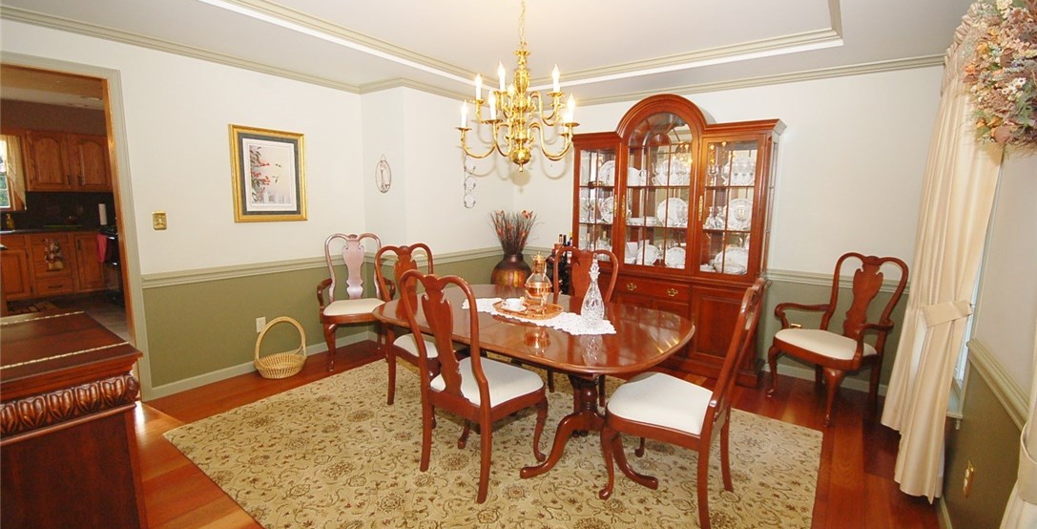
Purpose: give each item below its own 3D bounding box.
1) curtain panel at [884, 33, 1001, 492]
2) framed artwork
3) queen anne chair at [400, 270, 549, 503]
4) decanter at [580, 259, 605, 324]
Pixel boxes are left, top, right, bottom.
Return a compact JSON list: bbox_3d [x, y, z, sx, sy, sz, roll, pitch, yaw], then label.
[{"bbox_3d":[2.194,0.004,2.240,0.220,2.120,0.900,9,12,37],"label":"curtain panel"},{"bbox_3d":[-1.917,-0.685,3.360,0.030,0.700,0.540,8,12,37],"label":"framed artwork"},{"bbox_3d":[-0.210,0.550,2.228,0.530,1.090,0.590,8,12,37],"label":"queen anne chair"},{"bbox_3d":[0.402,0.133,2.280,0.123,0.335,0.123,2,9,0],"label":"decanter"}]

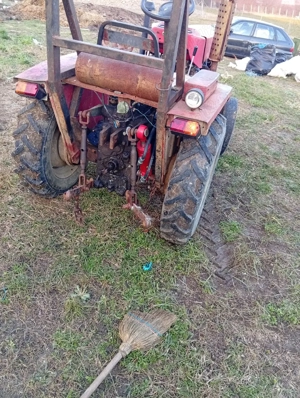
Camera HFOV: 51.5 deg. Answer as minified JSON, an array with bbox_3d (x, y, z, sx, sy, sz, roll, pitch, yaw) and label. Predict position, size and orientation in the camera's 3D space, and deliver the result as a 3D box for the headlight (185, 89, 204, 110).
[{"bbox_3d":[0.251,-0.554,1.736,0.101,0.111,0.076,17,35,13],"label":"headlight"}]

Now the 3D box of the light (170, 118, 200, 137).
[{"bbox_3d":[0.201,-0.398,1.746,0.152,0.084,0.081,17,15,13],"label":"light"}]

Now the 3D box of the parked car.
[{"bbox_3d":[3.743,-6.631,12.760,4.100,1.400,1.680,15,34,11],"label":"parked car"}]

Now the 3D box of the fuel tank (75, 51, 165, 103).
[{"bbox_3d":[-0.185,-0.779,1.976,0.628,0.178,0.178,17,35,13],"label":"fuel tank"}]

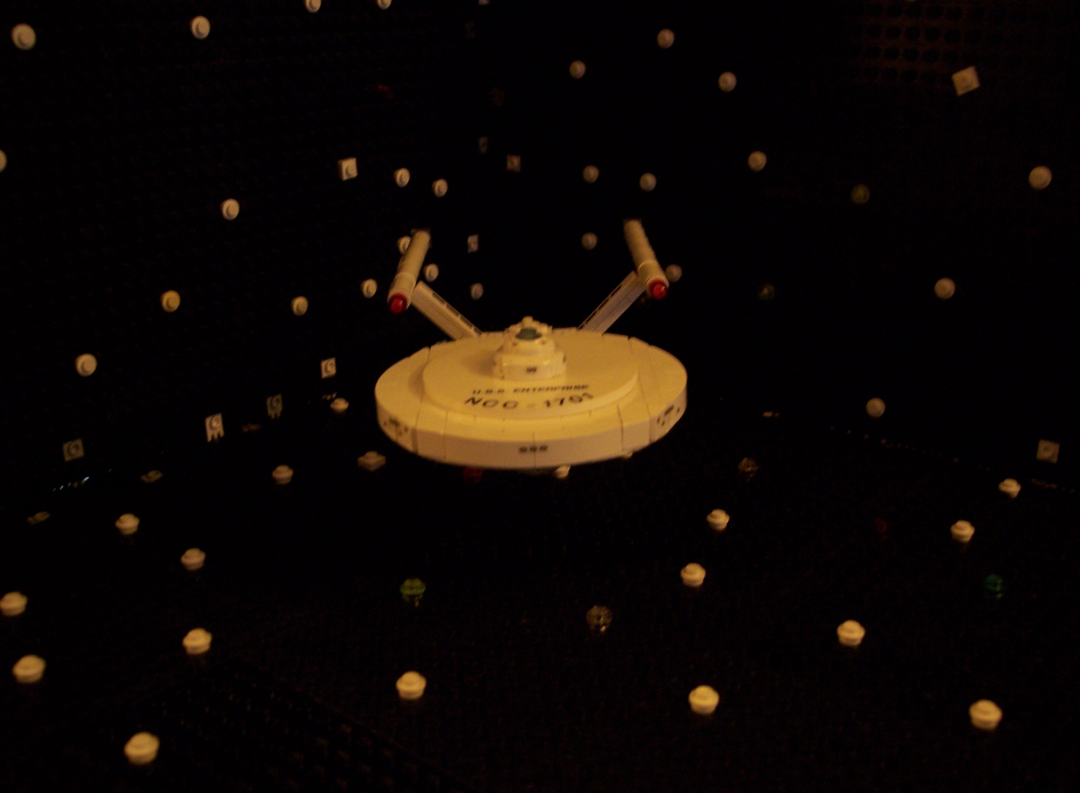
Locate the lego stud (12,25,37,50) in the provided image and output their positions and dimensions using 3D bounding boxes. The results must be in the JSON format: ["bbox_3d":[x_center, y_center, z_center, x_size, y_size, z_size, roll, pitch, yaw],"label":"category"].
[{"bbox_3d":[-0.172,-0.120,0.407,0.005,0.008,0.008,16,25,37],"label":"lego stud"}]

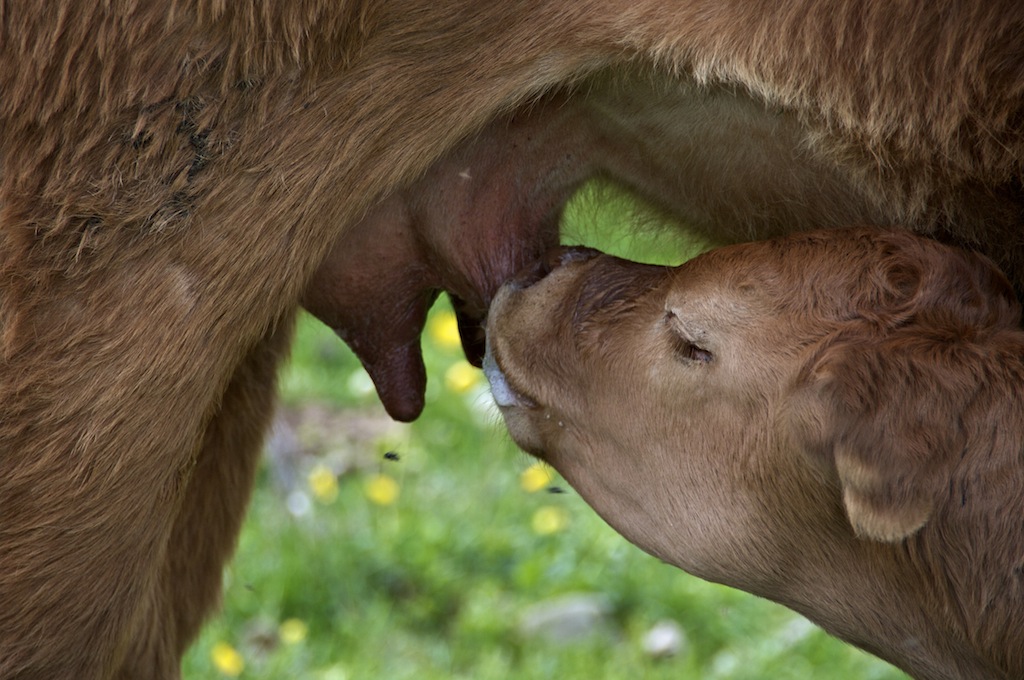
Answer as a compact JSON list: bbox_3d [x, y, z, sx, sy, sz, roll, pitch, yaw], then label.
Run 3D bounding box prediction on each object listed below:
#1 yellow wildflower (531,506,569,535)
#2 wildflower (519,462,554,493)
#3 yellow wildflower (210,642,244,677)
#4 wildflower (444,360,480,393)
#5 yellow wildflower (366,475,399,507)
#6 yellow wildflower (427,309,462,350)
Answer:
[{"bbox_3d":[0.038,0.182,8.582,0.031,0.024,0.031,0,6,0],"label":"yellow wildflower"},{"bbox_3d":[0.027,0.144,8.898,0.030,0.025,0.030,0,6,0],"label":"wildflower"},{"bbox_3d":[-0.258,0.289,7.713,0.028,0.025,0.028,0,6,0],"label":"yellow wildflower"},{"bbox_3d":[-0.057,0.042,9.751,0.033,0.028,0.033,0,6,0],"label":"wildflower"},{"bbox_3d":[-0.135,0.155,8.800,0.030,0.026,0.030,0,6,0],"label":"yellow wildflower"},{"bbox_3d":[-0.081,-0.013,10.213,0.033,0.033,0.033,0,6,0],"label":"yellow wildflower"}]

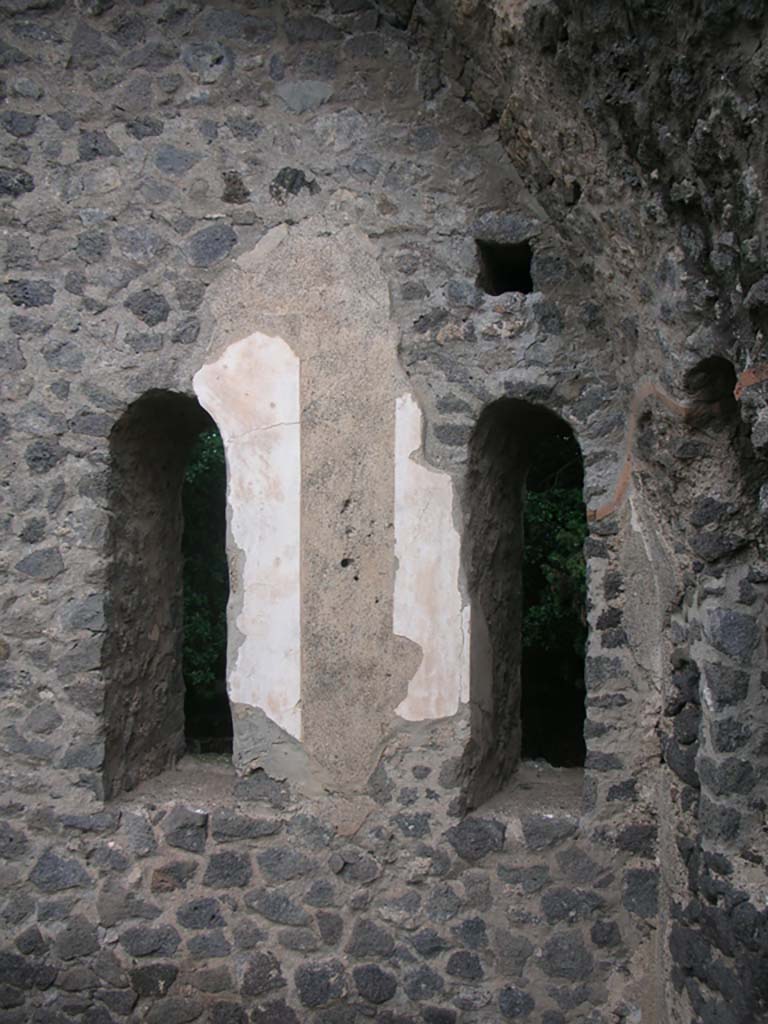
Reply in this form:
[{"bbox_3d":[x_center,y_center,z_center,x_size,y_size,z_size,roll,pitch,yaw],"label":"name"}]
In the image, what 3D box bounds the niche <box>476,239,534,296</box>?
[{"bbox_3d":[0.408,-0.803,3.538,0.191,0.195,0.220,0,-4,3],"label":"niche"}]

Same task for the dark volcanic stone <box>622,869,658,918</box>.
[{"bbox_3d":[0.997,1.483,4.026,0.135,0.189,0.121,0,-2,0],"label":"dark volcanic stone"}]

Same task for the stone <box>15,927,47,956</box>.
[{"bbox_3d":[-1.163,1.413,3.446,0.102,0.097,0.100,0,-3,0],"label":"stone"}]

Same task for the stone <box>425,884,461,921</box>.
[{"bbox_3d":[0.202,1.324,3.510,0.128,0.132,0.098,0,-3,0],"label":"stone"}]

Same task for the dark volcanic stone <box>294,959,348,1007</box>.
[{"bbox_3d":[-0.201,1.514,3.362,0.167,0.156,0.110,0,-4,3],"label":"dark volcanic stone"}]

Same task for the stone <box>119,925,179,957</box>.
[{"bbox_3d":[-0.791,1.453,3.510,0.208,0.105,0.111,0,-3,0],"label":"stone"}]

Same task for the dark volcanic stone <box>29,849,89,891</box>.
[{"bbox_3d":[-1.105,1.223,3.531,0.212,0.146,0.130,0,-3,0],"label":"dark volcanic stone"}]

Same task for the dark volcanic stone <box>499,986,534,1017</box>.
[{"bbox_3d":[0.437,1.611,3.435,0.115,0.106,0.100,0,-3,0],"label":"dark volcanic stone"}]

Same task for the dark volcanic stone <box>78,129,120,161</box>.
[{"bbox_3d":[-1.140,-1.473,4.151,0.162,0.125,0.107,0,-2,0],"label":"dark volcanic stone"}]

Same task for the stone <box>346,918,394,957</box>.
[{"bbox_3d":[-0.046,1.442,3.508,0.161,0.125,0.107,0,-3,0],"label":"stone"}]

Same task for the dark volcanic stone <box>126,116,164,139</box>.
[{"bbox_3d":[-0.819,-1.316,3.589,0.130,0.081,0.100,0,-3,0],"label":"dark volcanic stone"}]

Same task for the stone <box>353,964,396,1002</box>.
[{"bbox_3d":[-0.028,1.510,3.349,0.141,0.118,0.100,0,-4,3],"label":"stone"}]

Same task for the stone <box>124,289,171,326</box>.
[{"bbox_3d":[-0.868,-0.751,3.802,0.164,0.135,0.107,0,-4,0],"label":"stone"}]

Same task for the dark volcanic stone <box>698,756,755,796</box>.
[{"bbox_3d":[1.010,0.767,3.031,0.157,0.114,0.110,-2,-4,28],"label":"dark volcanic stone"}]

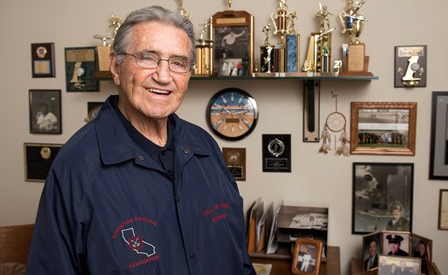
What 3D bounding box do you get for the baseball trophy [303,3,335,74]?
[{"bbox_3d":[0.464,-0.478,2.373,0.147,0.340,0.085,0,5,10],"label":"baseball trophy"}]

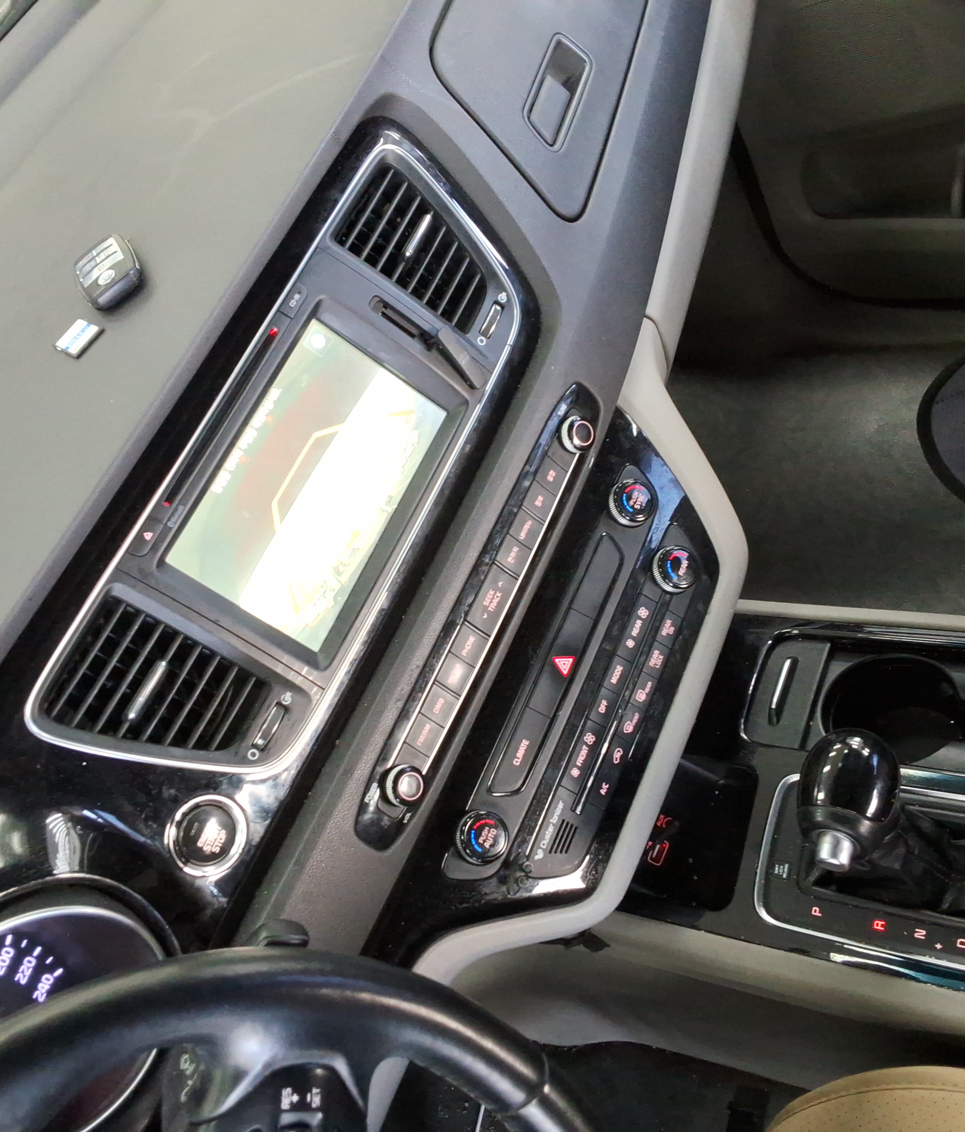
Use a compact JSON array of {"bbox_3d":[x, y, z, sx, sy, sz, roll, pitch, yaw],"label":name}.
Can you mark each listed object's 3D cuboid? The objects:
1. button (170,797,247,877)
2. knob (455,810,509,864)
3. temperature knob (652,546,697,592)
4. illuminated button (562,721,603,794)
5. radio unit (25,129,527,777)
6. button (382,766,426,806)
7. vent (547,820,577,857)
[{"bbox_3d":[-0.144,0.143,0.646,0.012,0.043,0.043,-22,38,62],"label":"button"},{"bbox_3d":[0.000,0.173,0.780,0.033,0.033,0.014,-64,11,-22],"label":"knob"},{"bbox_3d":[0.138,0.002,0.875,0.032,0.032,0.014,-64,11,-22],"label":"temperature knob"},{"bbox_3d":[0.067,0.129,0.822,0.051,0.013,0.006,-64,11,-22],"label":"illuminated button"},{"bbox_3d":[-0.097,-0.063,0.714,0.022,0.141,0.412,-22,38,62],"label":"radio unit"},{"bbox_3d":[-0.046,0.132,0.731,0.025,0.025,0.016,-64,13,-22],"label":"button"},{"bbox_3d":[0.053,0.179,0.803,0.026,0.015,0.004,-64,11,-22],"label":"vent"}]

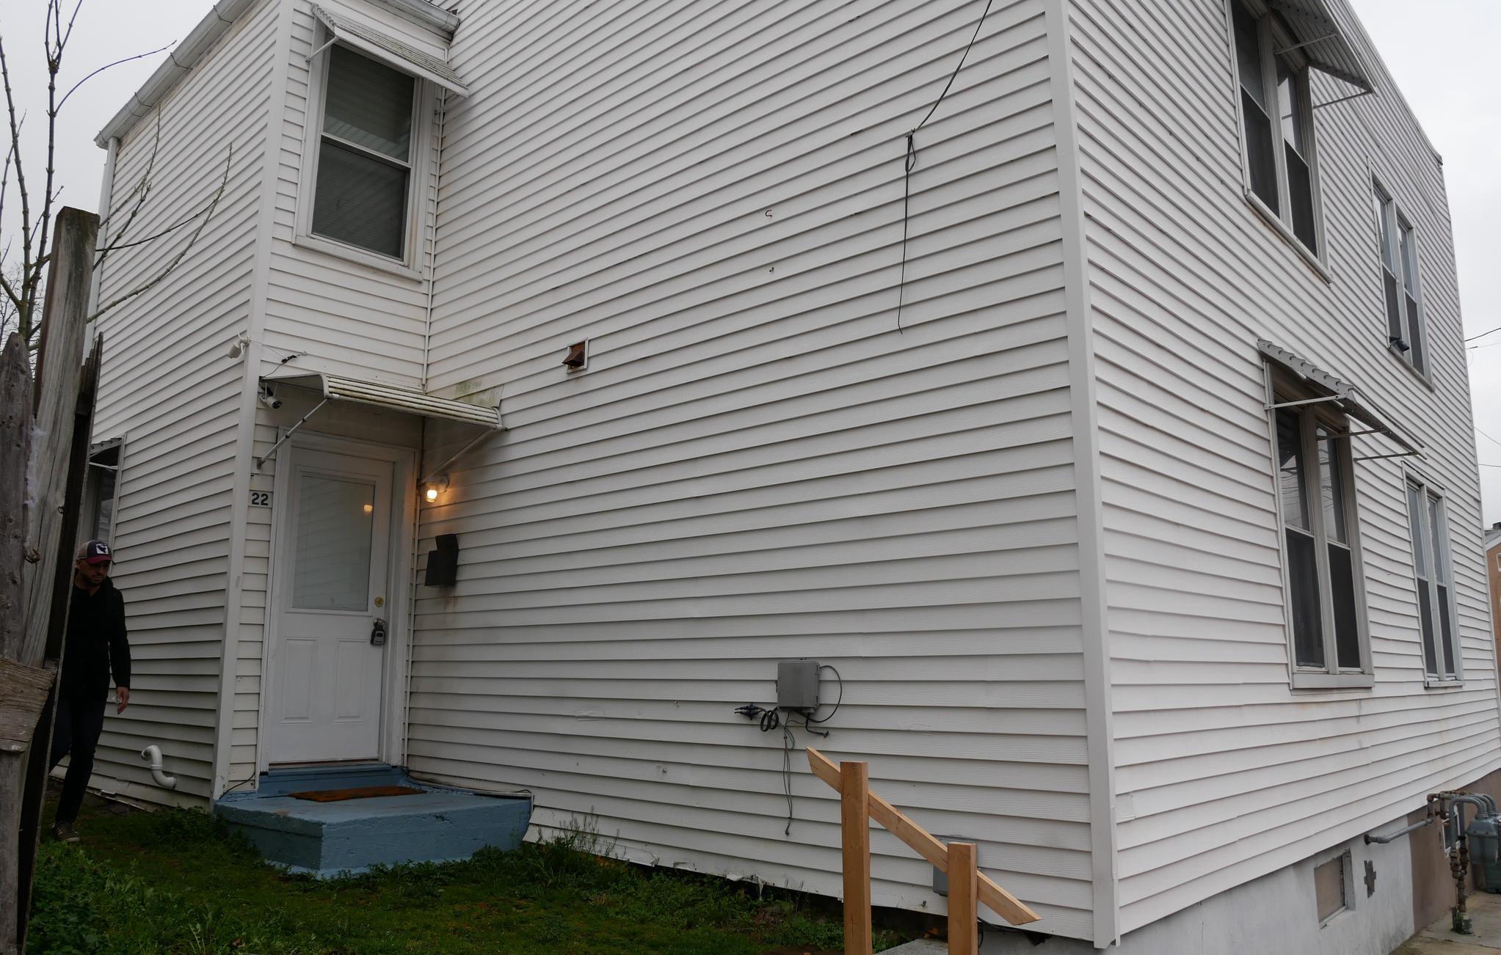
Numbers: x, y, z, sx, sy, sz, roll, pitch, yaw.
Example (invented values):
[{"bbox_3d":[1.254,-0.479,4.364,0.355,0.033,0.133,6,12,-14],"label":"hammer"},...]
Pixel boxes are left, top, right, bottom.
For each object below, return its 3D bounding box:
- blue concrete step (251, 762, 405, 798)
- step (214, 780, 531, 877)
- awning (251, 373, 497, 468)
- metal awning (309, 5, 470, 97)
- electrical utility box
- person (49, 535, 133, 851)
[{"bbox_3d":[-2.630,1.902,6.586,0.180,0.145,0.965,-9,-14,42],"label":"blue concrete step"},{"bbox_3d":[-2.202,1.997,6.044,1.370,0.245,1.270,-9,-14,42],"label":"step"},{"bbox_3d":[-2.347,-0.343,6.626,0.940,0.580,1.160,-9,-14,42],"label":"awning"},{"bbox_3d":[-2.516,-2.996,7.344,0.370,0.440,1.025,-9,-14,42],"label":"metal awning"},{"bbox_3d":[0.220,0.956,4.736,0.165,0.235,0.100,-9,-14,42],"label":"electrical utility box"},{"bbox_3d":[-4.059,1.294,6.341,0.520,1.760,0.550,-7,-13,35],"label":"person"}]

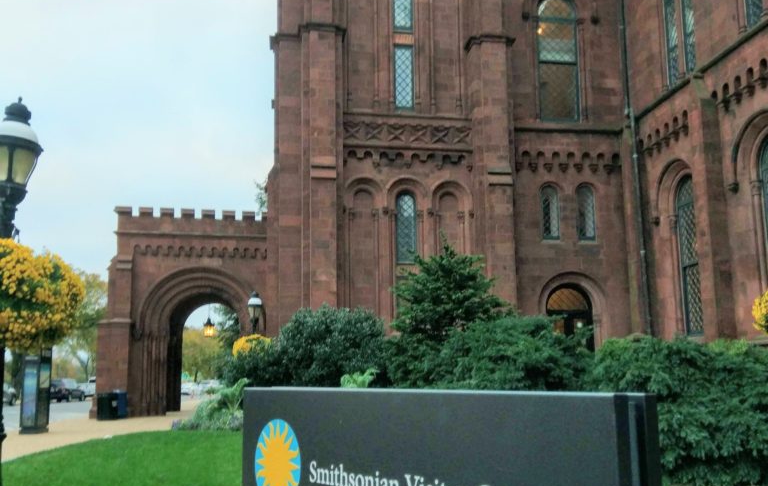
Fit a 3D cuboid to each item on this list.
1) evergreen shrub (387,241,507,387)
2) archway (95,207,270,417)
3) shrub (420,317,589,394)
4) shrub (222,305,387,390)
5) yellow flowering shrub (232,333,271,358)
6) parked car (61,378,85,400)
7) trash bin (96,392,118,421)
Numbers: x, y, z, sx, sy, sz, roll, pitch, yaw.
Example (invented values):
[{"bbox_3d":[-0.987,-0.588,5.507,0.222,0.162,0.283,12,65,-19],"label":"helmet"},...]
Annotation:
[{"bbox_3d":[1.454,2.334,17.806,2.617,4.569,2.600,-1,-10,5],"label":"evergreen shrub"},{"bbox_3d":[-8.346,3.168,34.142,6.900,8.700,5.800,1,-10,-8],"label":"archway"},{"bbox_3d":[2.440,2.801,15.049,3.238,2.681,2.600,-2,-10,9],"label":"shrub"},{"bbox_3d":[-2.148,3.460,20.806,4.292,3.431,3.000,1,-10,-6],"label":"shrub"},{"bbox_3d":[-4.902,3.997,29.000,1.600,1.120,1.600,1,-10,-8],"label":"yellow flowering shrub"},{"bbox_3d":[-24.165,11.338,59.000,1.900,1.750,4.800,1,-10,-8],"label":"parked car"},{"bbox_3d":[-10.522,6.229,29.300,0.720,1.040,0.720,1,-10,-8],"label":"trash bin"}]

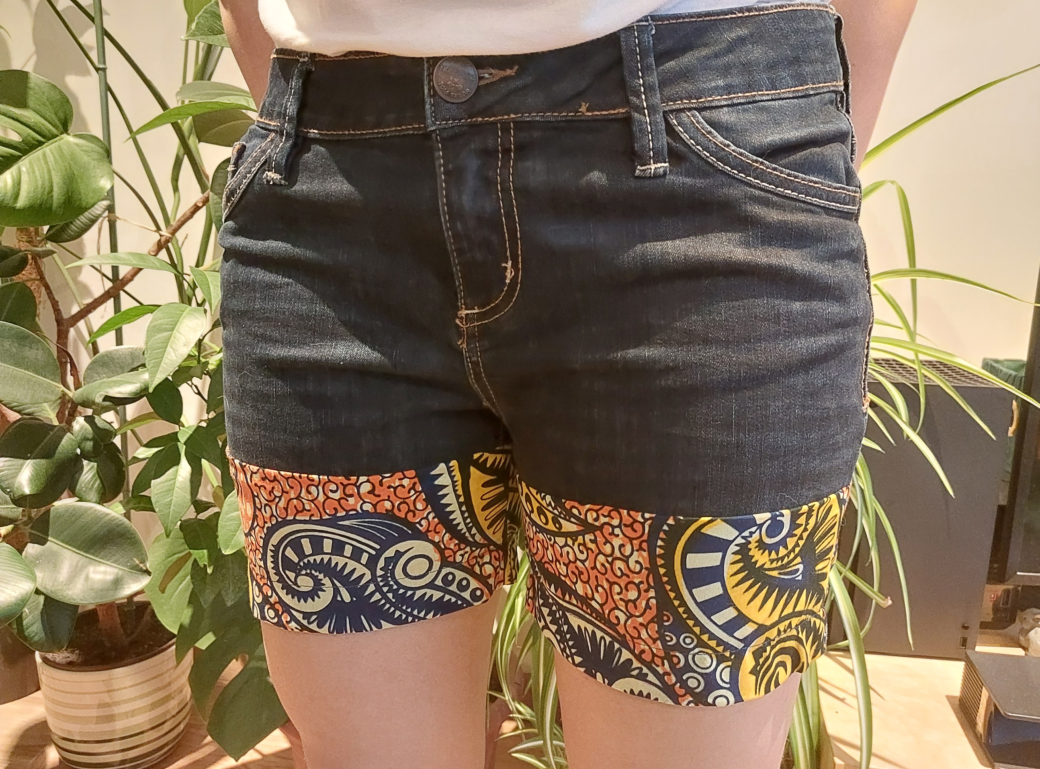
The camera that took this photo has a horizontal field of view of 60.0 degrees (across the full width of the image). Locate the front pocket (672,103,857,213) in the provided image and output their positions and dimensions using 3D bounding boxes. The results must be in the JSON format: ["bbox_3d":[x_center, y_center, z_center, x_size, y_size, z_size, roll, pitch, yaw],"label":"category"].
[{"bbox_3d":[0.115,-0.104,0.417,0.106,0.051,0.030,-9,15,-21],"label":"front pocket"}]

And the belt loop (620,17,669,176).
[{"bbox_3d":[0.055,-0.125,0.394,0.015,0.066,0.007,-5,12,0],"label":"belt loop"}]

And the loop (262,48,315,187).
[{"bbox_3d":[-0.118,-0.137,0.463,0.014,0.066,0.009,21,14,35],"label":"loop"}]

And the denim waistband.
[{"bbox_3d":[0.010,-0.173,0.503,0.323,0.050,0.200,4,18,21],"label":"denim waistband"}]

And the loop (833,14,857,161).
[{"bbox_3d":[0.163,-0.148,0.450,0.010,0.071,0.014,-1,15,18],"label":"loop"}]

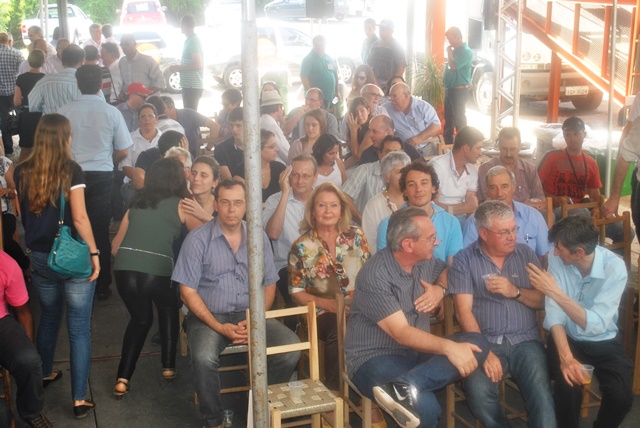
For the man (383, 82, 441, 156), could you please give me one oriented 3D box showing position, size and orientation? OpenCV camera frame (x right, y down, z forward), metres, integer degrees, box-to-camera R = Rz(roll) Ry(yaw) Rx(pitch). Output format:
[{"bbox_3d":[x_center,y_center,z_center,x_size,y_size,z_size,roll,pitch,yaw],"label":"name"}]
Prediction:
[{"bbox_3d":[0.767,-0.562,8.933,0.680,1.351,0.850,5,15,21],"label":"man"}]

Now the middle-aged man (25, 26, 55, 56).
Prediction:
[{"bbox_3d":[-3.781,-1.690,12.664,0.520,1.720,0.360,9,17,34],"label":"middle-aged man"}]

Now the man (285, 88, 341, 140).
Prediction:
[{"bbox_3d":[-0.124,-0.651,9.584,0.550,1.280,0.720,1,14,8],"label":"man"}]

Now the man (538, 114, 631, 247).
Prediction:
[{"bbox_3d":[2.038,-0.047,6.952,0.660,1.303,0.850,-4,15,-15],"label":"man"}]

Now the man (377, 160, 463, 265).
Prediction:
[{"bbox_3d":[0.625,0.374,5.186,0.540,1.280,0.800,-4,14,-14],"label":"man"}]

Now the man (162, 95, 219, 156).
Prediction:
[{"bbox_3d":[-1.318,-0.524,9.062,0.680,1.231,0.780,12,19,40],"label":"man"}]

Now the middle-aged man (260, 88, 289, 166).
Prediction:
[{"bbox_3d":[-0.348,-0.465,8.549,0.850,1.358,0.550,-5,15,-17],"label":"middle-aged man"}]

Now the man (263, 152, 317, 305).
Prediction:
[{"bbox_3d":[-0.141,0.304,5.802,0.520,1.300,0.750,-1,14,-4],"label":"man"}]

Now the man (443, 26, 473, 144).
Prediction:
[{"bbox_3d":[1.639,-1.371,11.095,0.420,1.720,0.500,-8,15,-29],"label":"man"}]

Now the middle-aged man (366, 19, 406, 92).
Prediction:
[{"bbox_3d":[0.879,-1.662,12.166,0.560,1.780,0.360,2,14,10],"label":"middle-aged man"}]

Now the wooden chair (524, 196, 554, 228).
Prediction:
[{"bbox_3d":[1.506,0.376,6.330,0.390,0.880,0.420,-5,15,-16],"label":"wooden chair"}]

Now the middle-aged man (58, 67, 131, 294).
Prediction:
[{"bbox_3d":[-1.677,-0.208,6.958,0.540,1.760,0.360,-2,14,-8],"label":"middle-aged man"}]

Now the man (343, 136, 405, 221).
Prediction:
[{"bbox_3d":[0.484,0.165,6.136,0.560,1.270,0.800,-2,13,-8],"label":"man"}]

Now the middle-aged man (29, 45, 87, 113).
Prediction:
[{"bbox_3d":[-2.130,-0.565,8.068,0.600,1.799,0.360,2,14,9],"label":"middle-aged man"}]

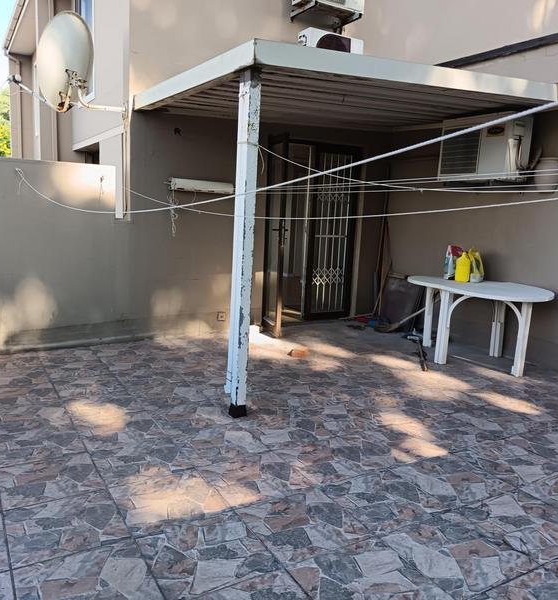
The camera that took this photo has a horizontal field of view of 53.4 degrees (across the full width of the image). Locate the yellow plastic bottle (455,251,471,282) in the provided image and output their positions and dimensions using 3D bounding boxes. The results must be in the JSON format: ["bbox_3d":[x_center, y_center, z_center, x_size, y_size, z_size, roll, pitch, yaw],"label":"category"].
[{"bbox_3d":[1.770,-0.325,5.278,0.143,0.296,0.090,6,10,18],"label":"yellow plastic bottle"}]

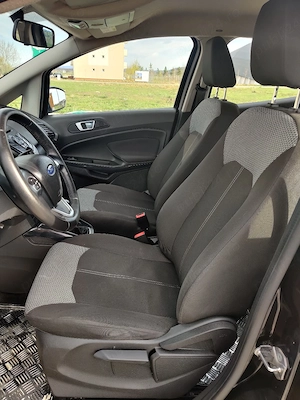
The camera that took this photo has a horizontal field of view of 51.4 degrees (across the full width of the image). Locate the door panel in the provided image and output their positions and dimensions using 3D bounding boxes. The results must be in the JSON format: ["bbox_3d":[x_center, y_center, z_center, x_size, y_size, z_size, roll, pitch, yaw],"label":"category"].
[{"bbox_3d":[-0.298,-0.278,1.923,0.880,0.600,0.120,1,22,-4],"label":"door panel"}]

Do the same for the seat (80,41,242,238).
[{"bbox_3d":[-0.020,-0.248,1.596,0.830,1.070,0.520,1,22,-4],"label":"seat"}]

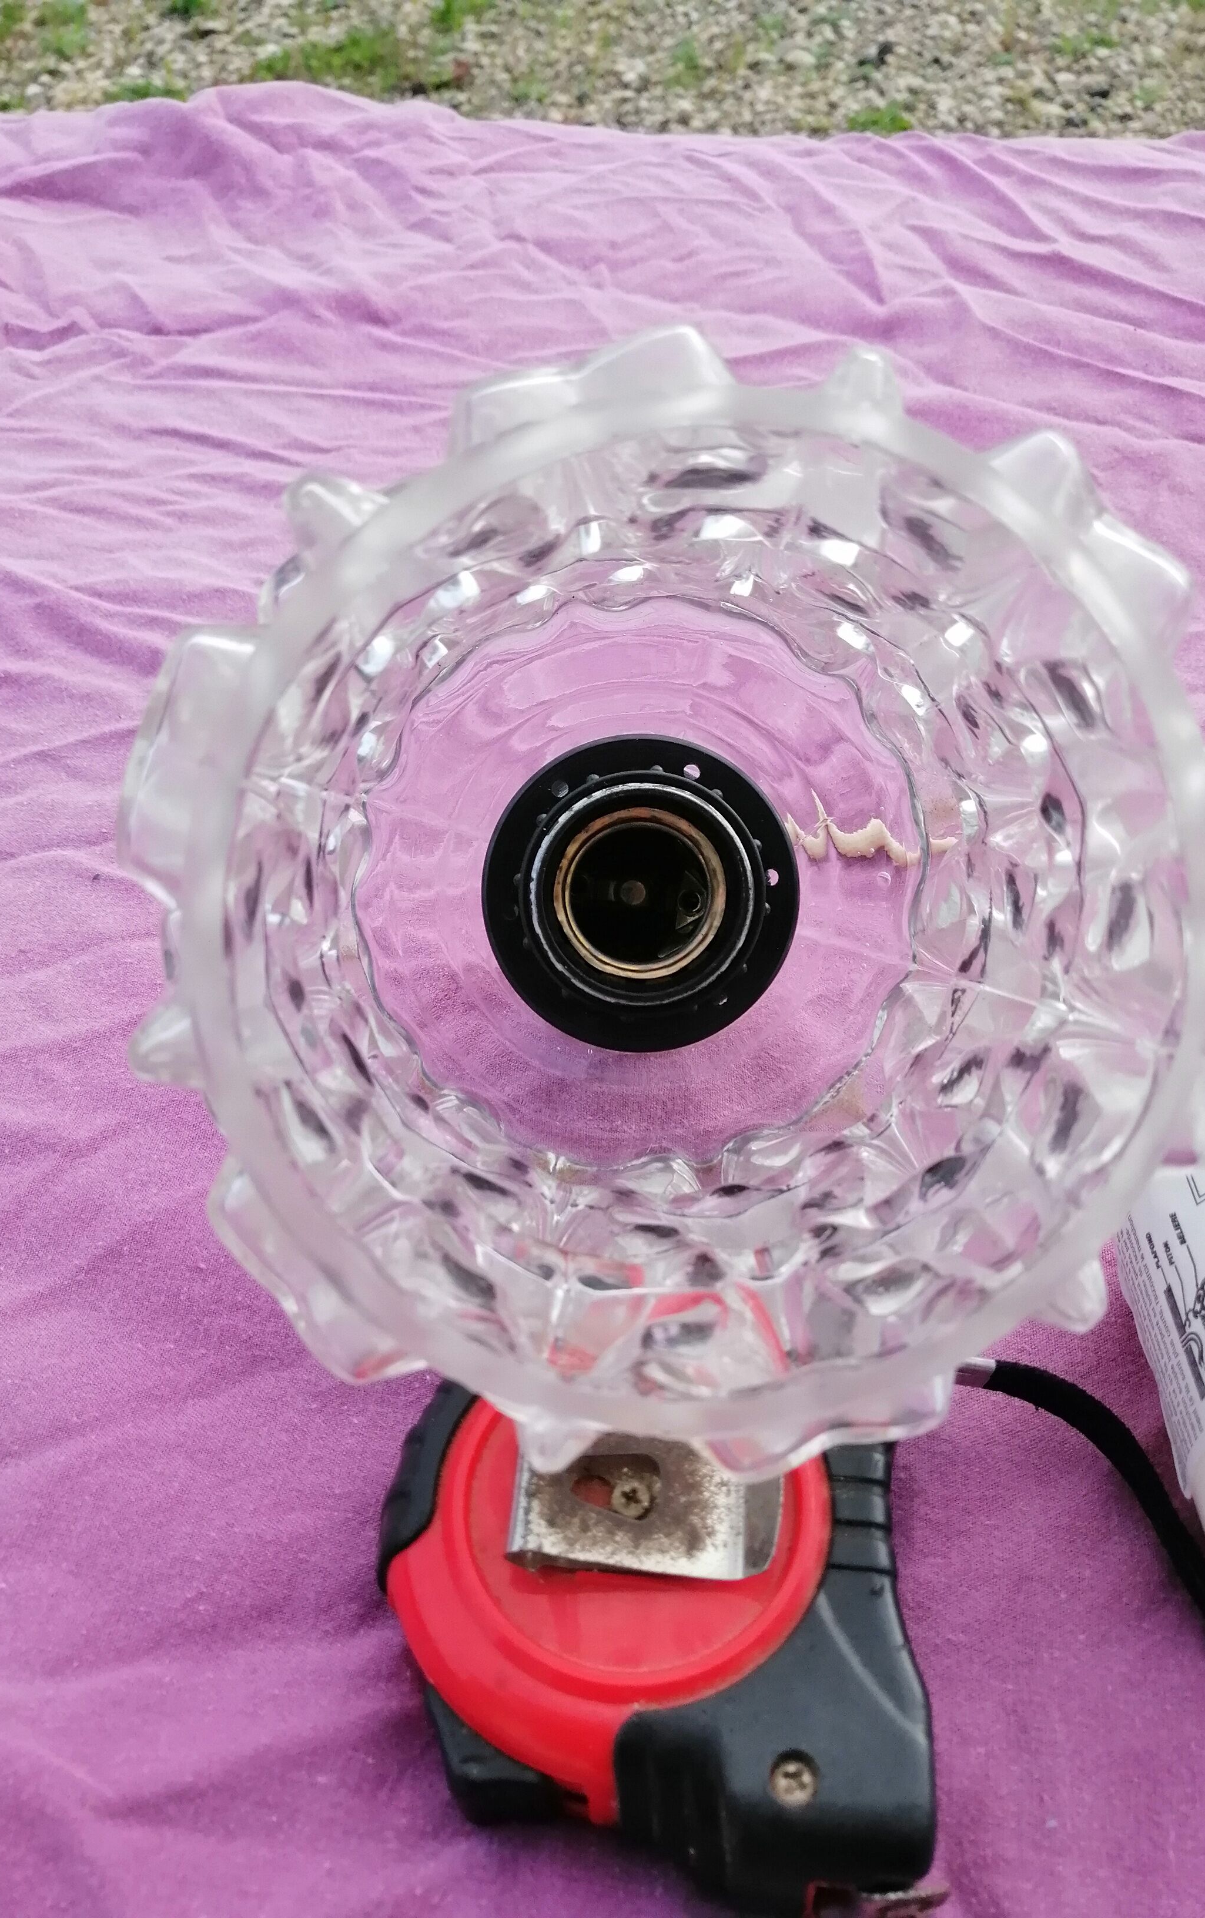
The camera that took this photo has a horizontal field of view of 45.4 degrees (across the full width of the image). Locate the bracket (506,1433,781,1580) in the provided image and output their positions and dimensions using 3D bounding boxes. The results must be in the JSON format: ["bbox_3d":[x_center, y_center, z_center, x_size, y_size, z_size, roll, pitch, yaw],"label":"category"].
[{"bbox_3d":[0.006,0.072,0.196,0.036,0.006,0.022,2,46,6],"label":"bracket"}]

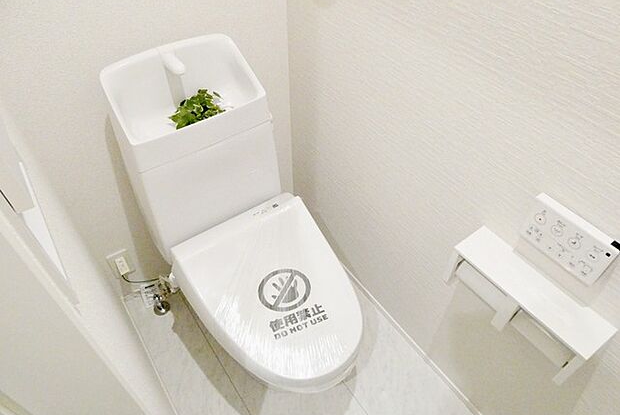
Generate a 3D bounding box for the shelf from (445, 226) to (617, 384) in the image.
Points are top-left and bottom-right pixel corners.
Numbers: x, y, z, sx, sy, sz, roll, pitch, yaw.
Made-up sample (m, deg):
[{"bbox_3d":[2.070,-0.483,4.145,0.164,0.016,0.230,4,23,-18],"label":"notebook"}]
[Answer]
[{"bbox_3d":[0.456,0.203,0.936,0.106,0.122,0.318,-27,53,-23],"label":"shelf"}]

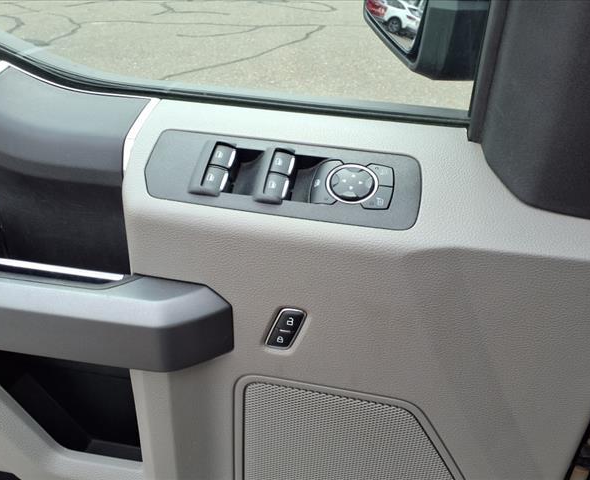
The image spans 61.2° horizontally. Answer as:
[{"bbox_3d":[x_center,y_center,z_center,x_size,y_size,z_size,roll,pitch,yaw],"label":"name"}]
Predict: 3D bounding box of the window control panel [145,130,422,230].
[{"bbox_3d":[-0.016,-0.058,0.466,0.260,0.030,0.088,8,57,9],"label":"window control panel"}]

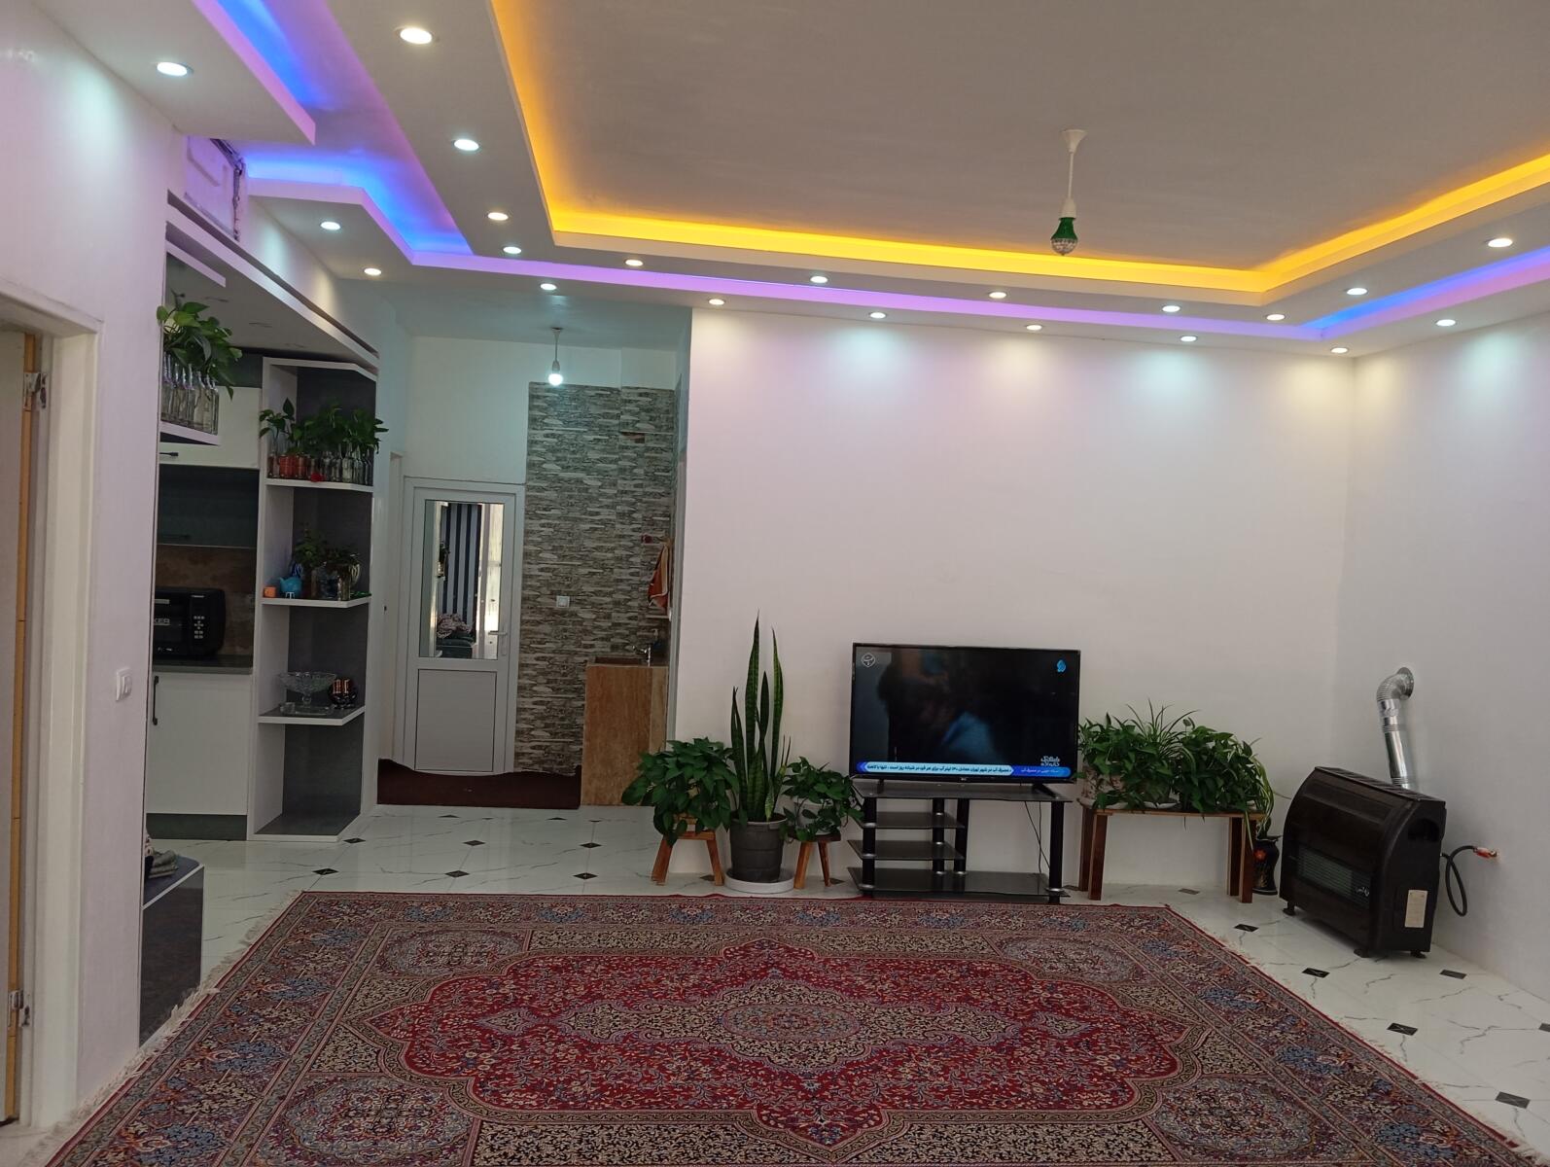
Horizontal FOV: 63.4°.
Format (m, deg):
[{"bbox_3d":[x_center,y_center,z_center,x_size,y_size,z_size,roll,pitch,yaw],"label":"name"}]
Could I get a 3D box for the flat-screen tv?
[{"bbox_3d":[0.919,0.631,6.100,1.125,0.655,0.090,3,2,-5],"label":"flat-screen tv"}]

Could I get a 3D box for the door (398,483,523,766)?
[{"bbox_3d":[-2.113,0.281,8.415,0.800,1.960,0.090,3,2,-7],"label":"door"}]

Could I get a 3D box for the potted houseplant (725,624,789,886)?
[{"bbox_3d":[-0.082,0.784,6.018,0.280,1.290,0.280,3,2,-7],"label":"potted houseplant"}]

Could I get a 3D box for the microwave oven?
[{"bbox_3d":[-3.152,0.215,6.581,0.500,0.350,0.390,3,2,-10],"label":"microwave oven"}]

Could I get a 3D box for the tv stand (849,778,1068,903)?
[{"bbox_3d":[0.870,1.250,6.057,0.985,0.485,0.410,3,2,-6],"label":"tv stand"}]

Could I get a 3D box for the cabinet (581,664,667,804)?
[{"bbox_3d":[-0.941,0.912,7.860,0.490,0.840,0.520,3,2,-6],"label":"cabinet"}]

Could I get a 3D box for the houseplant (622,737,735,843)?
[{"bbox_3d":[-0.451,0.979,5.932,0.520,0.500,0.400,3,2,-6],"label":"houseplant"}]

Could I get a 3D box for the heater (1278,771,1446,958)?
[{"bbox_3d":[2.647,1.251,5.706,0.310,0.690,0.740,3,2,-6],"label":"heater"}]

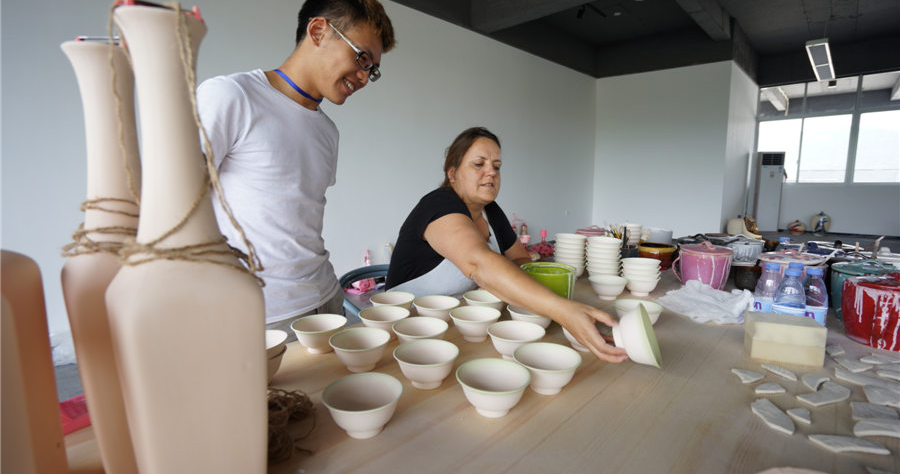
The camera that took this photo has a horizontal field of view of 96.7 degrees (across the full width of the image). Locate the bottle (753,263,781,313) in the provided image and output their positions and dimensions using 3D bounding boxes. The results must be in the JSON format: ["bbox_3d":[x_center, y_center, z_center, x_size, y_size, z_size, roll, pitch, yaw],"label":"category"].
[{"bbox_3d":[0.797,0.155,0.997,0.060,0.177,0.060,-1,8,0],"label":"bottle"}]

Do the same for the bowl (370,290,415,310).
[{"bbox_3d":[-0.164,0.213,1.164,0.129,0.066,0.129,-1,8,0],"label":"bowl"}]

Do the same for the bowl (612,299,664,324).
[{"bbox_3d":[0.482,0.207,1.031,0.124,0.060,0.124,0,8,0],"label":"bowl"}]

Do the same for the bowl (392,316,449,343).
[{"bbox_3d":[-0.066,0.236,0.918,0.126,0.062,0.126,-1,8,0],"label":"bowl"}]

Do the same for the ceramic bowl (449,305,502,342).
[{"bbox_3d":[0.064,0.223,0.998,0.126,0.062,0.126,-1,8,0],"label":"ceramic bowl"}]

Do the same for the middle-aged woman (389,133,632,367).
[{"bbox_3d":[0.174,0.295,1.288,0.600,1.280,0.900,-8,11,-44],"label":"middle-aged woman"}]

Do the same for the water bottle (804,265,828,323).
[{"bbox_3d":[0.846,0.162,0.938,0.060,0.177,0.060,-1,8,0],"label":"water bottle"}]

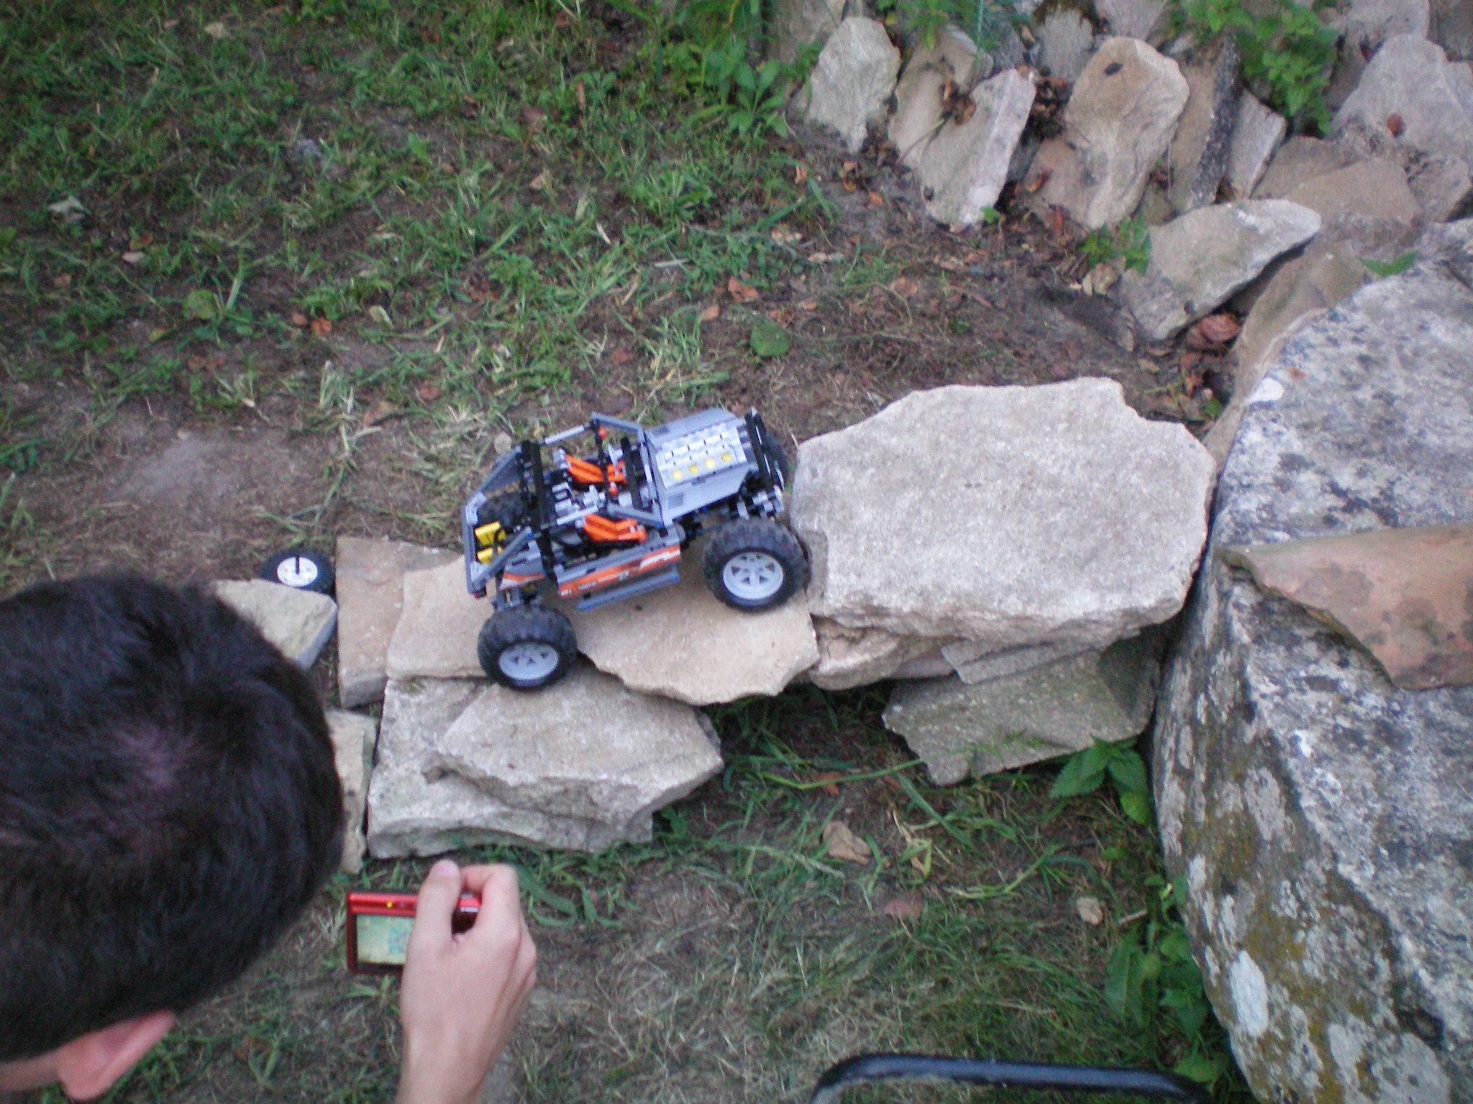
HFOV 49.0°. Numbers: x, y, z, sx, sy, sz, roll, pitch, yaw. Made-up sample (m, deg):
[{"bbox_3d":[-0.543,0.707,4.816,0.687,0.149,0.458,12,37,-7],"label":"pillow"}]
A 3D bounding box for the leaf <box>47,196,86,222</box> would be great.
[{"bbox_3d":[-0.905,-0.463,2.183,0.049,0.015,0.042,0,50,0],"label":"leaf"}]

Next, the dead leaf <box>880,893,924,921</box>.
[{"bbox_3d":[0.157,0.338,1.541,0.042,0.015,0.033,7,47,0],"label":"dead leaf"}]

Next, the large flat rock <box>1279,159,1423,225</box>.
[{"bbox_3d":[0.880,-0.513,2.305,0.185,0.055,0.125,-1,55,8],"label":"large flat rock"}]

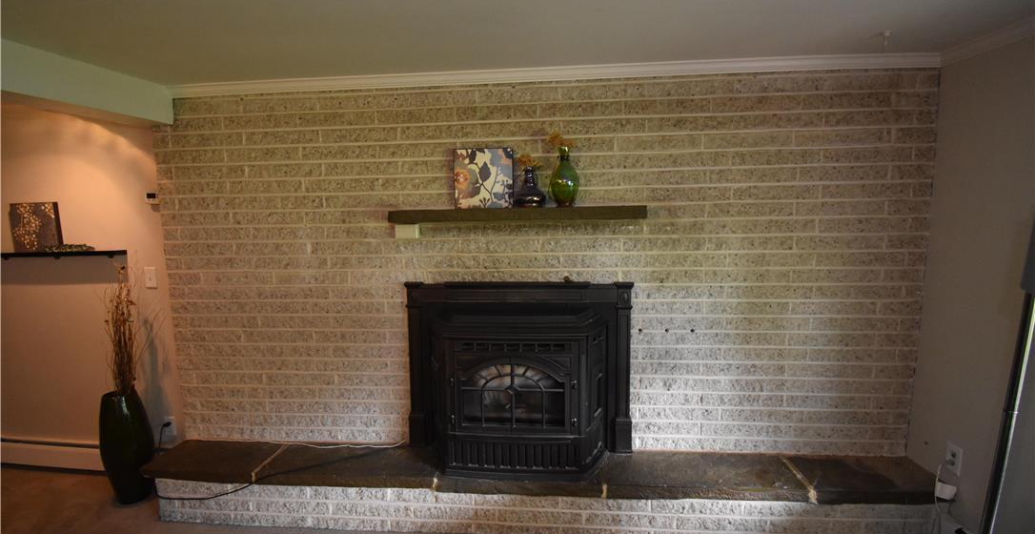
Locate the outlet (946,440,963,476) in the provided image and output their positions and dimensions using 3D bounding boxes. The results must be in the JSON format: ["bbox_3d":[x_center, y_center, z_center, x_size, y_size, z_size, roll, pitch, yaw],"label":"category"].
[{"bbox_3d":[1.900,0.837,1.885,0.013,0.118,0.071,0,7,5],"label":"outlet"}]

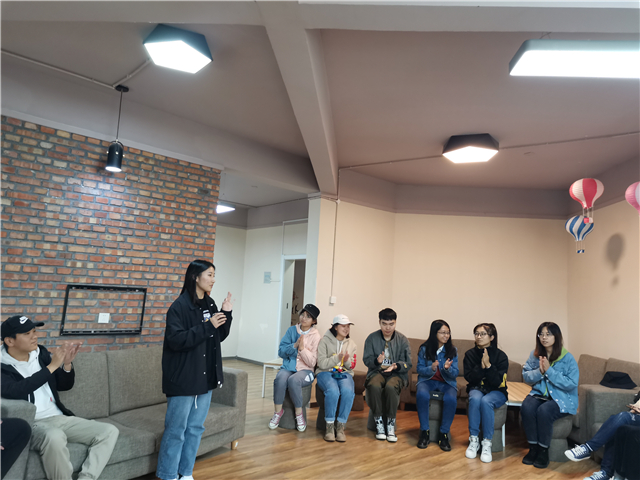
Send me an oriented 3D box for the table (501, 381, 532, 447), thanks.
[{"bbox_3d":[2.185,1.928,5.368,0.620,0.455,1.270,3,-6,5],"label":"table"}]

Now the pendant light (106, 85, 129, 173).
[{"bbox_3d":[-1.716,-0.945,4.088,0.145,0.730,0.145,3,-6,5],"label":"pendant light"}]

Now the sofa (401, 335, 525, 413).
[{"bbox_3d":[1.856,1.821,6.460,1.700,0.870,0.750,3,-6,5],"label":"sofa"}]

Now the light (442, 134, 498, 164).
[{"bbox_3d":[1.590,-0.961,5.065,0.570,0.140,0.560,3,-6,5],"label":"light"}]

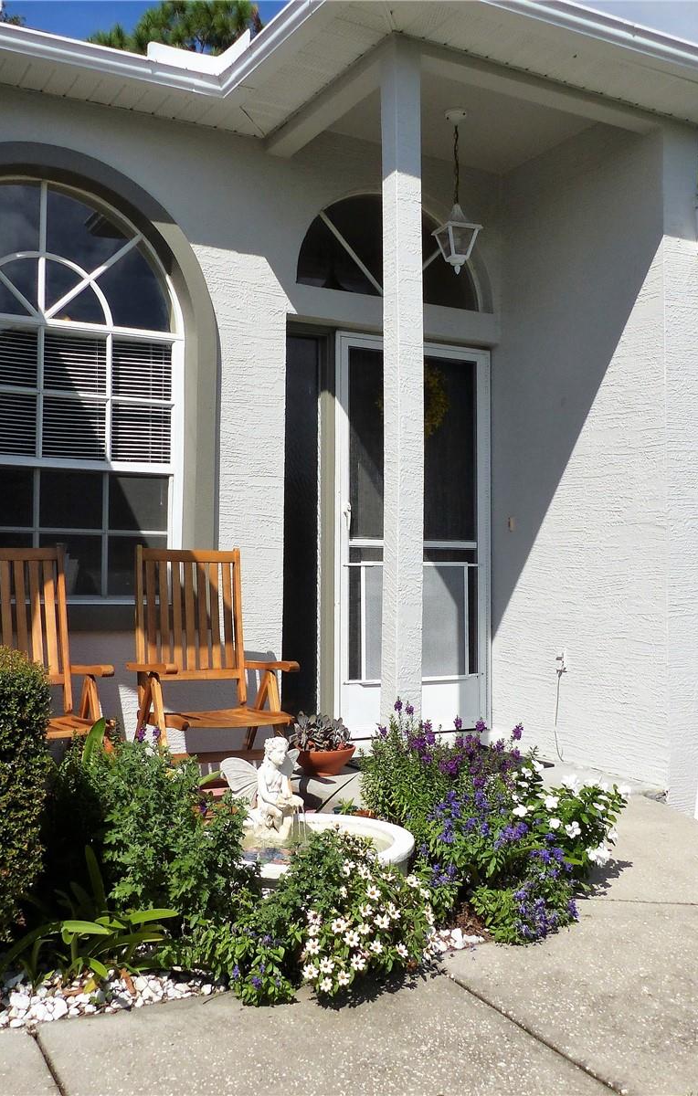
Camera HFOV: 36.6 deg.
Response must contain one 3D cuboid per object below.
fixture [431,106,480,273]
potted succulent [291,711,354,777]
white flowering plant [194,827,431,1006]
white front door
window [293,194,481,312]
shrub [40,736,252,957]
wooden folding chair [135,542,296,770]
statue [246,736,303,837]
[{"bbox_3d":[0.520,-1.702,5.076,0.200,0.790,0.200,1,-2,-20],"label":"fixture"},{"bbox_3d":[-0.122,0.914,4.930,0.300,0.290,0.300,0,-2,0],"label":"potted succulent"},{"bbox_3d":[-0.091,0.857,2.600,0.560,0.350,0.480,0,-2,-2],"label":"white flowering plant"},{"bbox_3d":[0.356,-0.055,5.595,0.956,2.080,0.070,1,-2,-28],"label":"white front door"},{"bbox_3d":[0.214,-1.573,5.530,1.140,0.550,0.080,1,-2,-28],"label":"window"},{"bbox_3d":[-0.570,0.786,2.970,0.570,0.510,0.500,1,-2,-11],"label":"shrub"},{"bbox_3d":[-0.559,0.518,4.326,0.570,1.040,0.640,1,-2,-28],"label":"wooden folding chair"},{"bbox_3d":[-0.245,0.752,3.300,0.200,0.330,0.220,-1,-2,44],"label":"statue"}]

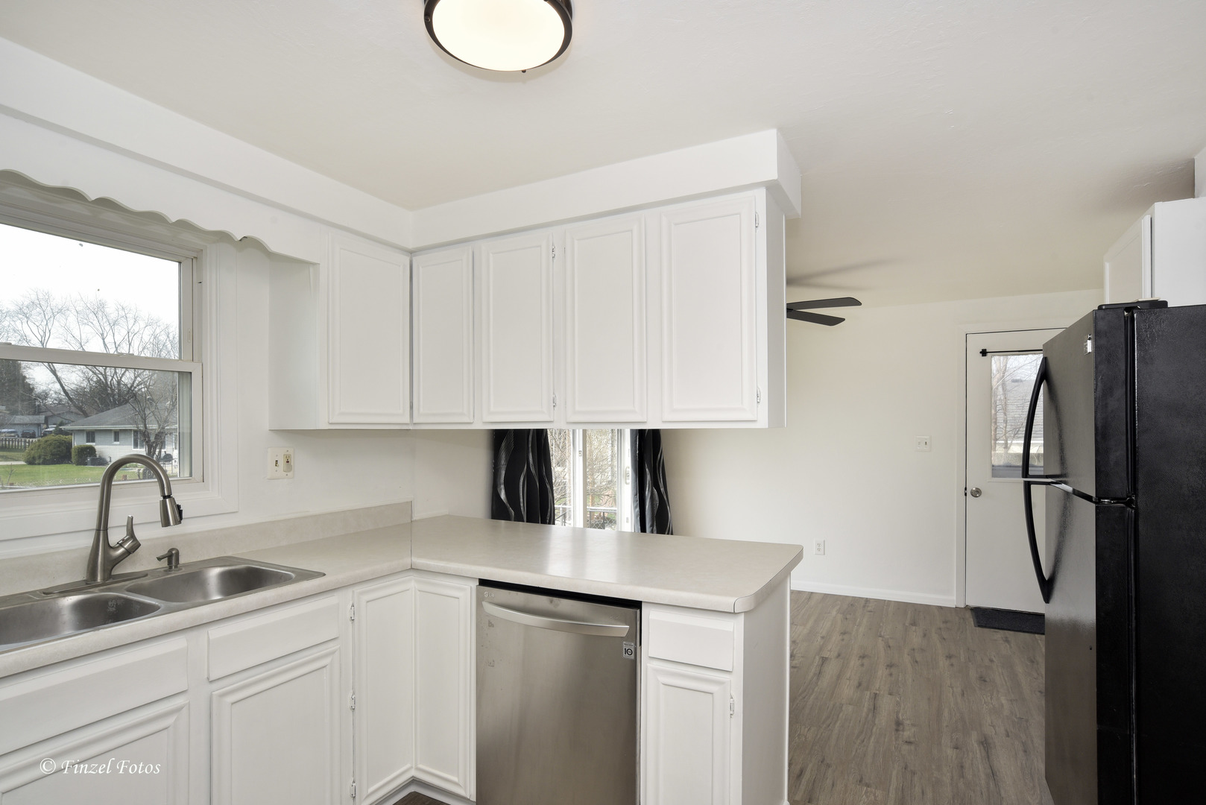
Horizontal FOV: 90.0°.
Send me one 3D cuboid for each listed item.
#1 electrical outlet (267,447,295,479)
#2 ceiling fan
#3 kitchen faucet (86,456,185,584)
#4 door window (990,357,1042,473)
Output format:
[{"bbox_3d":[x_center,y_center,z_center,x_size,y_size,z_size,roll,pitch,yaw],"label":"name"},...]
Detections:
[{"bbox_3d":[-1.310,0.248,2.455,0.014,0.121,0.118,-1,-2,28],"label":"electrical outlet"},{"bbox_3d":[1.040,-0.615,3.880,1.270,0.360,1.270,-1,-2,28],"label":"ceiling fan"},{"bbox_3d":[-1.415,0.350,1.832,0.270,0.385,0.145,0,-2,13],"label":"kitchen faucet"},{"bbox_3d":[3.150,0.088,4.390,0.560,0.900,0.050,-1,-2,28],"label":"door window"}]

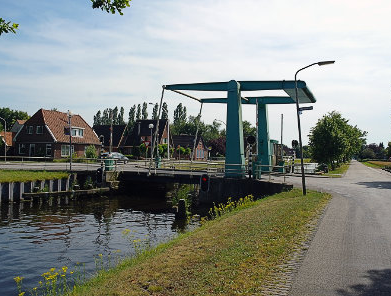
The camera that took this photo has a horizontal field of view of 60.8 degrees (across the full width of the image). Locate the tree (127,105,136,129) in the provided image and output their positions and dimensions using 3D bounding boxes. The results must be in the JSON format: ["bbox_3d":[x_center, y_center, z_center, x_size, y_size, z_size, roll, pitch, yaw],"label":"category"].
[{"bbox_3d":[-20.200,-4.950,105.000,2.700,17.500,2.700,0,-2,0],"label":"tree"}]

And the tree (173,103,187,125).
[{"bbox_3d":[-4.700,-5.250,105.000,4.300,18.100,4.000,0,-2,0],"label":"tree"}]

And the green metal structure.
[{"bbox_3d":[3.800,-1.200,26.900,10.600,6.800,8.000,-1,-2,25],"label":"green metal structure"}]

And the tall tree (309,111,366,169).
[{"bbox_3d":[18.891,-1.012,45.000,6.400,7.800,6.400,0,-2,0],"label":"tall tree"}]

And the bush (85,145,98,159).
[{"bbox_3d":[-16.840,0.696,54.000,2.000,2.450,2.000,0,-2,0],"label":"bush"}]

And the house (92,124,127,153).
[{"bbox_3d":[-19.200,-0.885,71.900,11.000,7.200,6.800,-1,-2,25],"label":"house"}]

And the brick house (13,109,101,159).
[{"bbox_3d":[-21.700,-1.850,54.300,8.000,8.100,11.500,-1,-2,18],"label":"brick house"}]

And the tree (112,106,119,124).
[{"bbox_3d":[-26.387,-4.783,110.000,2.700,18.000,2.700,0,-2,0],"label":"tree"}]

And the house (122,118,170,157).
[{"bbox_3d":[-9.200,-1.400,65.000,8.600,7.900,8.200,0,-2,17],"label":"house"}]

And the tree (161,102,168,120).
[{"bbox_3d":[-9.800,-5.250,105.000,2.300,18.100,2.300,0,-2,0],"label":"tree"}]

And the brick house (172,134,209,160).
[{"bbox_3d":[-2.900,-0.083,79.900,9.000,5.800,7.500,-1,-2,25],"label":"brick house"}]

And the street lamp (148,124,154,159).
[{"bbox_3d":[-4.400,-0.300,33.000,0.450,4.100,0.450,0,-2,0],"label":"street lamp"}]

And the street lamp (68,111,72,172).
[{"bbox_3d":[-8.900,-0.500,23.500,0.350,4.300,0.350,-1,-2,25],"label":"street lamp"}]

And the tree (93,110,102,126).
[{"bbox_3d":[-34.087,-4.348,116.000,2.800,17.500,2.800,0,-2,0],"label":"tree"}]

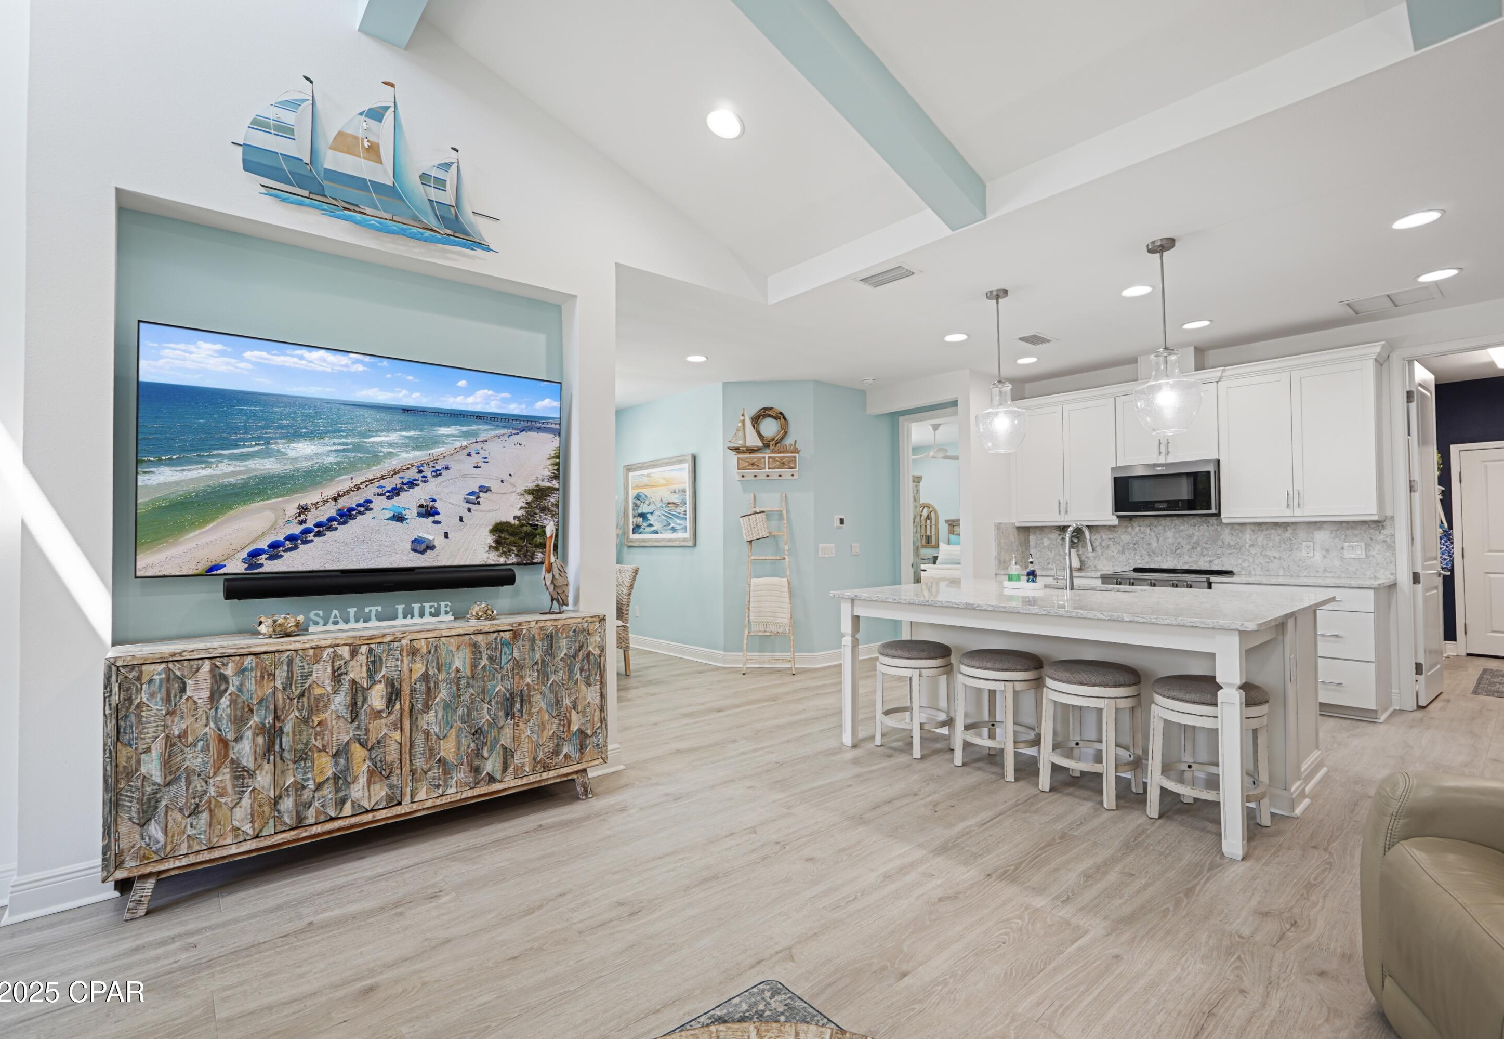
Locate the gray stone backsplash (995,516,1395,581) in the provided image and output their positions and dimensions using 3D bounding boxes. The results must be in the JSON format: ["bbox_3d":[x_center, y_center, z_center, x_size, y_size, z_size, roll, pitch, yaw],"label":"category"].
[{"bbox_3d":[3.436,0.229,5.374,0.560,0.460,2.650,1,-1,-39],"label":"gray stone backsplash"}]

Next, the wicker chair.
[{"bbox_3d":[-1.379,0.897,5.818,0.600,0.980,0.480,1,-1,-39],"label":"wicker chair"}]

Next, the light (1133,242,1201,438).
[{"bbox_3d":[2.125,-0.935,3.347,0.300,0.980,0.300,1,-2,-42],"label":"light"}]

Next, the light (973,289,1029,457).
[{"bbox_3d":[1.533,-0.913,4.029,0.300,0.980,0.300,1,-2,-42],"label":"light"}]

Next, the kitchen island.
[{"bbox_3d":[1.808,0.887,3.752,1.600,0.912,2.120,1,-2,-42],"label":"kitchen island"}]

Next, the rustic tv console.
[{"bbox_3d":[-1.499,0.893,2.741,1.720,0.874,0.360,1,-1,-39],"label":"rustic tv console"}]

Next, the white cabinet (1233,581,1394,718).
[{"bbox_3d":[3.967,0.901,4.708,0.630,0.900,0.880,1,-2,-42],"label":"white cabinet"}]

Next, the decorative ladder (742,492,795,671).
[{"bbox_3d":[0.153,0.562,5.953,0.460,1.640,0.350,0,-1,3],"label":"decorative ladder"}]

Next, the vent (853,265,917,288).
[{"bbox_3d":[0.785,-1.403,3.776,0.190,0.020,0.330,1,-2,-42],"label":"vent"}]

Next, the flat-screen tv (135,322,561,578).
[{"bbox_3d":[-1.679,-0.253,2.975,1.660,0.962,0.050,1,-1,-39],"label":"flat-screen tv"}]

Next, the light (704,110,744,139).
[{"bbox_3d":[-0.131,-1.911,3.131,0.190,0.030,0.190,13,-12,3],"label":"light"}]

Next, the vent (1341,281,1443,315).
[{"bbox_3d":[4.164,-1.416,4.229,0.450,0.025,0.440,1,-2,-42],"label":"vent"}]

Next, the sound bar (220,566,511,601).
[{"bbox_3d":[-1.687,0.291,2.990,1.142,0.087,0.115,1,-2,-38],"label":"sound bar"}]

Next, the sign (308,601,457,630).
[{"bbox_3d":[-1.590,0.417,2.820,0.555,0.083,0.040,1,-1,-39],"label":"sign"}]

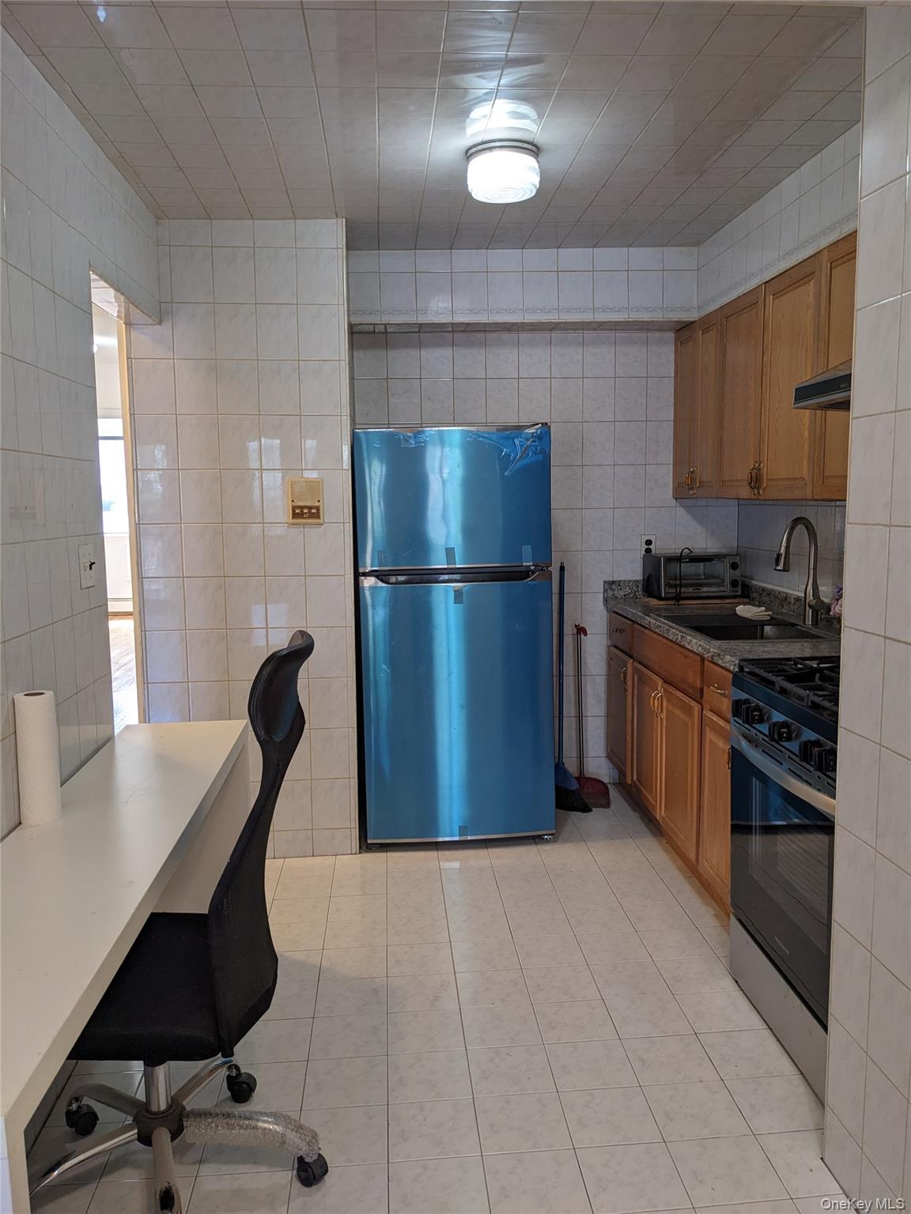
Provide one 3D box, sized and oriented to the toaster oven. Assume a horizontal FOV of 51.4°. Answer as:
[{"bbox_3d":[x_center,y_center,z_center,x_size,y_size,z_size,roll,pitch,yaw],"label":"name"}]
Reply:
[{"bbox_3d":[1.093,-0.146,4.383,0.385,0.190,0.240,-2,7,-8],"label":"toaster oven"}]

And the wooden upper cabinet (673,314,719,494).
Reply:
[{"bbox_3d":[1.204,-0.864,4.143,0.328,0.764,0.611,-1,7,-4],"label":"wooden upper cabinet"}]

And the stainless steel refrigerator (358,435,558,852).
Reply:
[{"bbox_3d":[-0.015,0.102,4.067,0.760,1.677,0.690,-2,7,-4],"label":"stainless steel refrigerator"}]

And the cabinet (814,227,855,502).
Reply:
[{"bbox_3d":[1.281,-0.695,2.803,0.315,0.750,0.295,-2,7,-4],"label":"cabinet"}]

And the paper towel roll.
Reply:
[{"bbox_3d":[-0.898,0.323,2.046,0.084,0.276,0.084,-1,7,-4],"label":"paper towel roll"}]

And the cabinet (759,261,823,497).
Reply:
[{"bbox_3d":[1.254,-0.738,3.159,0.315,0.750,0.425,-2,7,-4],"label":"cabinet"}]

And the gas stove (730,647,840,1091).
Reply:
[{"bbox_3d":[1.148,0.658,2.432,0.685,0.930,0.755,-2,7,-4],"label":"gas stove"}]

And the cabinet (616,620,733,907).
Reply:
[{"bbox_3d":[1.127,0.543,3.490,0.635,0.845,1.313,-1,7,-4],"label":"cabinet"}]

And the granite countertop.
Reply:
[{"bbox_3d":[1.081,0.036,3.631,0.635,0.135,1.700,-2,7,-4],"label":"granite countertop"}]

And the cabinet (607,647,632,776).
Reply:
[{"bbox_3d":[1.062,0.482,4.361,0.632,0.554,0.480,-1,7,-4],"label":"cabinet"}]

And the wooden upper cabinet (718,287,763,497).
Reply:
[{"bbox_3d":[1.223,-0.789,3.577,0.315,0.750,0.420,-2,7,-4],"label":"wooden upper cabinet"}]

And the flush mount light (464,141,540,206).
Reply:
[{"bbox_3d":[0.141,-1.303,2.858,0.220,0.125,0.220,-2,7,-4],"label":"flush mount light"}]

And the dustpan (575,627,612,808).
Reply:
[{"bbox_3d":[0.579,0.491,4.377,0.230,0.809,0.312,-1,7,-4],"label":"dustpan"}]

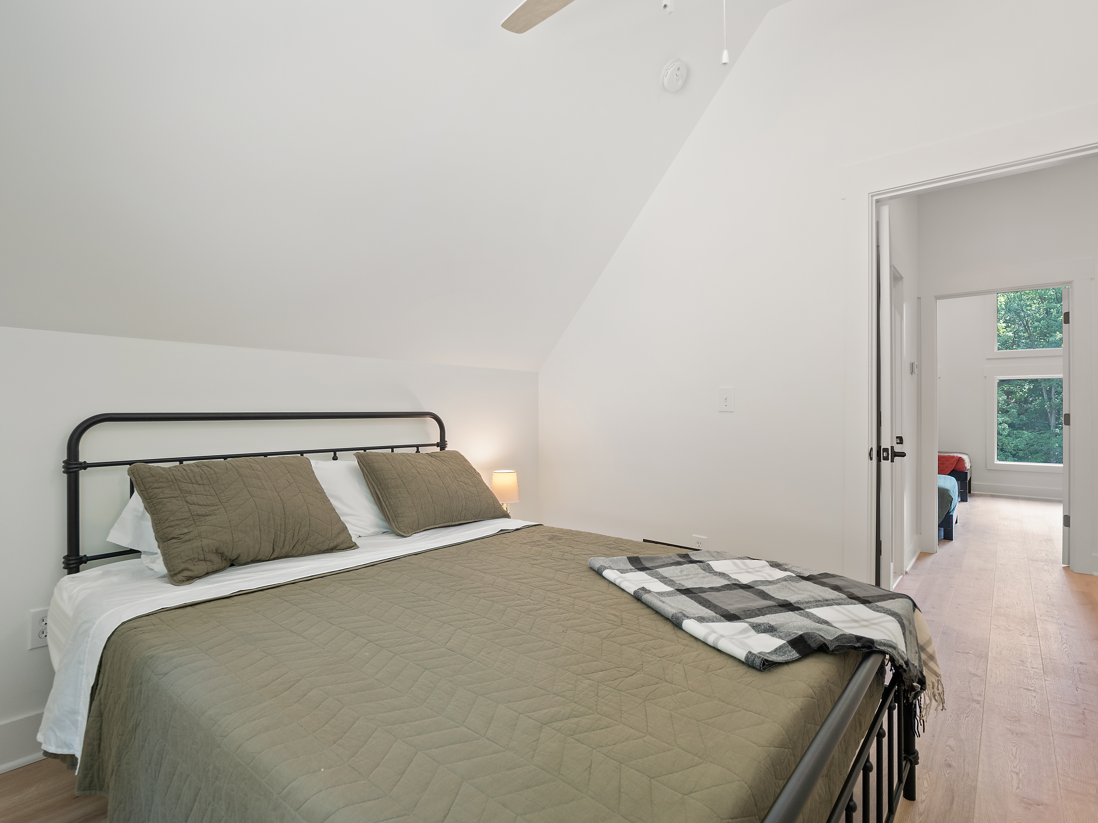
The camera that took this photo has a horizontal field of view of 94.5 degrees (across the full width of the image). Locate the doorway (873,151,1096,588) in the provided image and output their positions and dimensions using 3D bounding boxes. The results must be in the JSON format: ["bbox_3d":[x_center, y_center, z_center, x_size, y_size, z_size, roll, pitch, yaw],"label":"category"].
[{"bbox_3d":[1.812,0.098,2.083,0.800,2.075,0.130,0,0,37],"label":"doorway"}]

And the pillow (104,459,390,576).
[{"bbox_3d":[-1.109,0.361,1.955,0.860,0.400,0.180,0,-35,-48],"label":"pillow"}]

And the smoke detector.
[{"bbox_3d":[0.616,-1.619,2.456,0.135,0.135,0.045,0,40,-48],"label":"smoke detector"}]

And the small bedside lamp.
[{"bbox_3d":[-0.255,0.500,2.934,0.165,0.310,0.165,0,0,0],"label":"small bedside lamp"}]

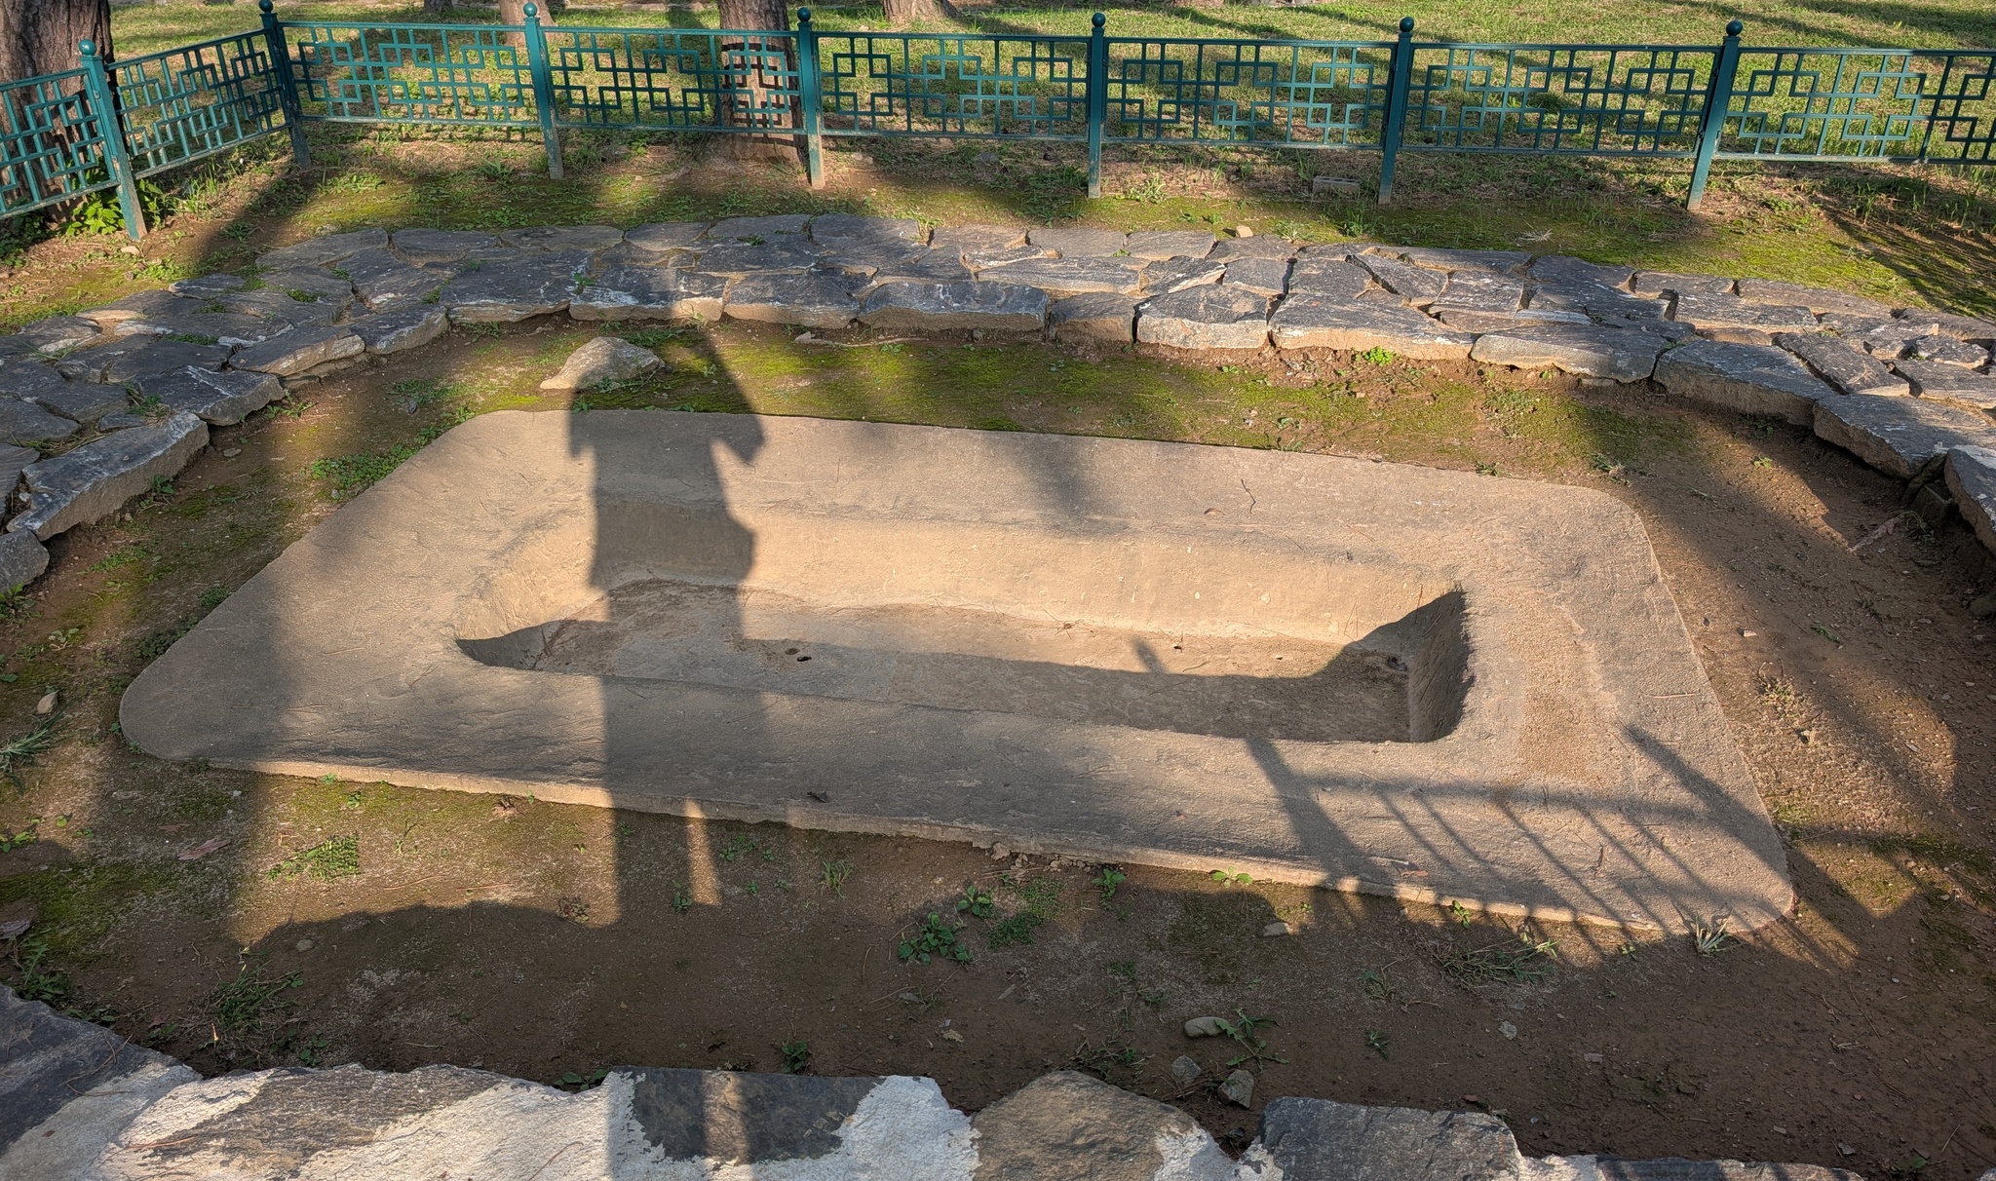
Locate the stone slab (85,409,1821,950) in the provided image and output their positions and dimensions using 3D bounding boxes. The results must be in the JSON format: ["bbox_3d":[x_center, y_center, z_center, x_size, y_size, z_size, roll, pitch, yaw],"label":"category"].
[{"bbox_3d":[-0.117,0.114,3.688,3.636,0.320,2.011,5,30,9],"label":"stone slab"}]

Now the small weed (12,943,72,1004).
[{"bbox_3d":[-1.669,0.673,2.415,0.095,0.060,0.090,0,29,0],"label":"small weed"}]

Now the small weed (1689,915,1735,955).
[{"bbox_3d":[1.283,0.623,2.489,0.070,0.060,0.060,0,29,0],"label":"small weed"}]

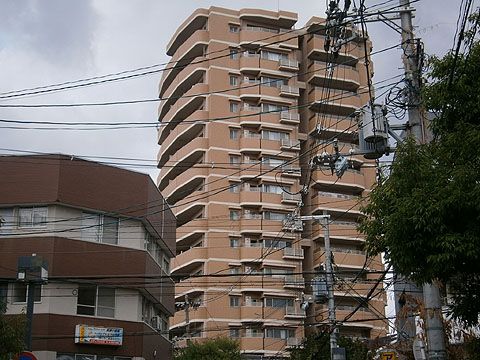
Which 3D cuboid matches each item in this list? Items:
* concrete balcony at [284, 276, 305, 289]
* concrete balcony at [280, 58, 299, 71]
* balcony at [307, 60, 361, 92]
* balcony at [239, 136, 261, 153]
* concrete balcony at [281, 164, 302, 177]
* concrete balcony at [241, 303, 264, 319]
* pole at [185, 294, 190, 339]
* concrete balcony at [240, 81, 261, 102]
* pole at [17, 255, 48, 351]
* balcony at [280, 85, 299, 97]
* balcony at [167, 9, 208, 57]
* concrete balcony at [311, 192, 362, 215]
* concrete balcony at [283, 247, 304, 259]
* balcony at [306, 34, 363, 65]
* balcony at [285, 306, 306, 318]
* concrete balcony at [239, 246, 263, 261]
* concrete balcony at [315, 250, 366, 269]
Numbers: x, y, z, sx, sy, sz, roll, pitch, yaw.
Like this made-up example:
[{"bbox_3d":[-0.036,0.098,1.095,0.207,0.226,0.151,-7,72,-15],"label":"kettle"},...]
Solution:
[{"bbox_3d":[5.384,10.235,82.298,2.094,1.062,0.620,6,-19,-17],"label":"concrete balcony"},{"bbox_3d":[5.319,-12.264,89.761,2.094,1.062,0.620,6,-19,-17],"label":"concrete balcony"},{"bbox_3d":[10.423,-11.336,92.027,5.988,1.831,2.326,6,-17,-23],"label":"balcony"},{"bbox_3d":[1.168,-3.533,86.124,2.178,1.584,1.386,4,-16,-15],"label":"balcony"},{"bbox_3d":[5.275,-1.053,85.816,2.128,1.138,0.742,6,-17,-23],"label":"concrete balcony"},{"bbox_3d":[0.983,12.865,80.492,2.242,1.888,1.268,6,-19,-17],"label":"concrete balcony"},{"bbox_3d":[-4.232,14.507,65.533,0.380,10.819,0.380,0,-16,0],"label":"pole"},{"bbox_3d":[1.137,-9.318,87.761,2.178,1.782,1.386,4,-16,-15],"label":"concrete balcony"},{"bbox_3d":[-5.001,4.357,19.472,0.620,5.273,0.560,0,-16,-2],"label":"pole"},{"bbox_3d":[5.229,-9.403,88.179,2.128,1.138,0.742,6,-17,-23],"label":"balcony"},{"bbox_3d":[-6.020,-16.539,94.364,2.079,0.891,11.284,6,-17,-23],"label":"balcony"},{"bbox_3d":[10.475,2.688,86.267,5.664,1.962,1.740,6,-19,-17],"label":"concrete balcony"},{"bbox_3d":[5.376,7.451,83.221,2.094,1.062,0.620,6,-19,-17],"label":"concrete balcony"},{"bbox_3d":[10.427,-14.287,91.897,5.664,1.962,1.740,6,-19,-17],"label":"balcony"},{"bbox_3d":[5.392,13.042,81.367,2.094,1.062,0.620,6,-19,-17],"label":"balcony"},{"bbox_3d":[1.229,7.530,82.992,2.178,1.534,1.386,4,-16,-15],"label":"concrete balcony"},{"bbox_3d":[10.491,8.213,84.434,5.664,1.962,1.740,6,-19,-17],"label":"concrete balcony"}]

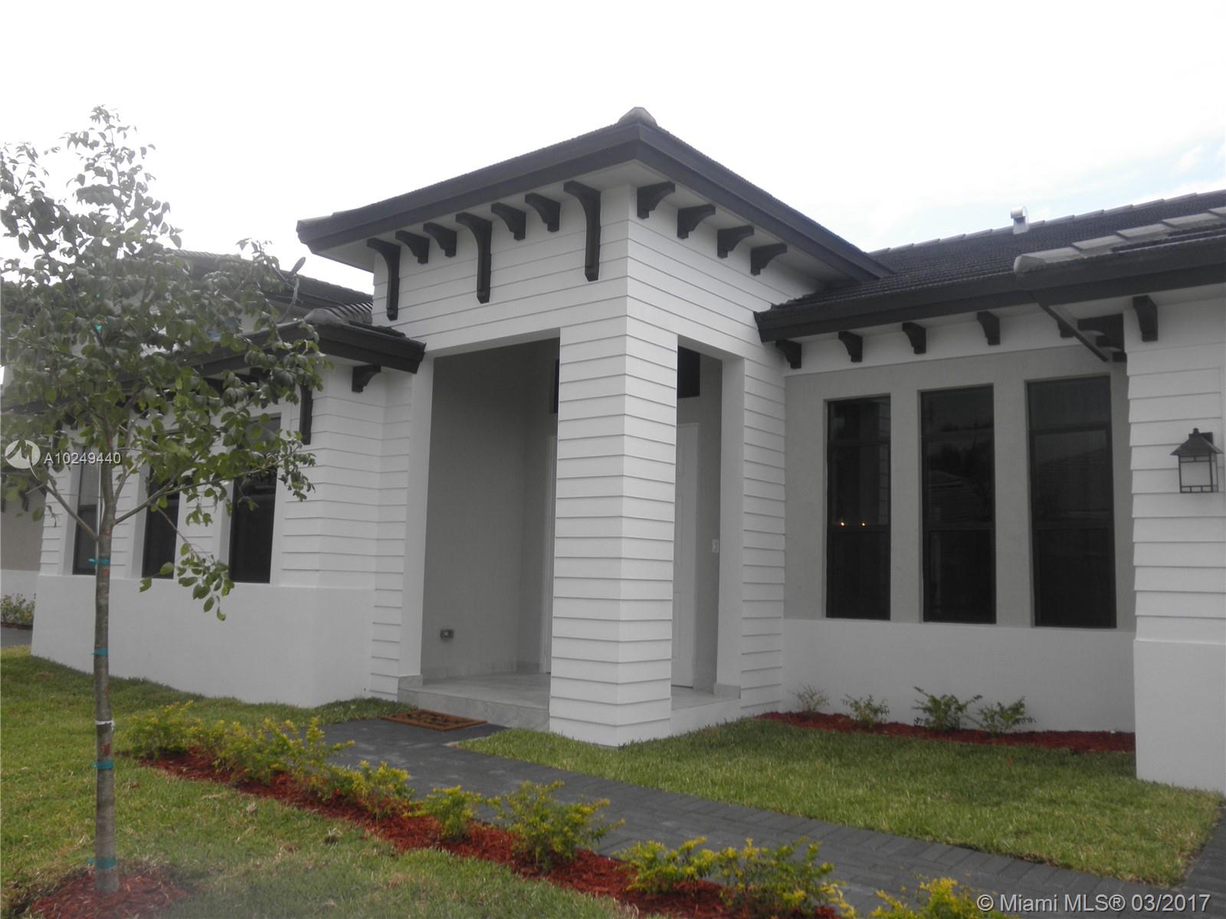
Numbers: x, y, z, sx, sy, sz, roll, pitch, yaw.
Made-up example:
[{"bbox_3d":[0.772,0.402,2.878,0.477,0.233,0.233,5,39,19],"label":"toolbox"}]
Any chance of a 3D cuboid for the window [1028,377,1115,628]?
[{"bbox_3d":[3.684,0.344,7.944,0.614,1.986,0.100,-4,-8,38],"label":"window"}]

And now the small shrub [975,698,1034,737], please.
[{"bbox_3d":[3.074,2.033,7.778,0.420,0.281,0.336,-1,-7,21],"label":"small shrub"}]

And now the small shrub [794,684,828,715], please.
[{"bbox_3d":[1.742,2.108,8.715,0.300,0.270,0.300,2,-7,0],"label":"small shrub"}]

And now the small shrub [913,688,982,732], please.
[{"bbox_3d":[2.696,2.028,8.016,0.514,0.326,0.411,-1,-7,18],"label":"small shrub"}]

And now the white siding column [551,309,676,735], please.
[{"bbox_3d":[0.014,0.553,7.813,0.670,3.180,0.670,-4,-9,38],"label":"white siding column"}]

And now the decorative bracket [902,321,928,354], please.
[{"bbox_3d":[2.629,-1.048,8.636,0.098,0.231,0.285,-4,-8,38],"label":"decorative bracket"}]

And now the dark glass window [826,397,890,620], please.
[{"bbox_3d":[2.258,0.447,9.068,0.617,2.006,0.100,-4,-8,38],"label":"dark glass window"}]

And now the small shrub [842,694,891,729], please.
[{"bbox_3d":[2.118,2.098,8.274,0.390,0.300,0.390,-4,-9,38],"label":"small shrub"}]

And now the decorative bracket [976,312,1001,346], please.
[{"bbox_3d":[3.125,-1.081,8.247,0.094,0.234,0.280,-4,-8,38],"label":"decorative bracket"}]

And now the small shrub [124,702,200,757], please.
[{"bbox_3d":[-2.940,1.766,6.471,0.480,0.360,0.480,-4,-9,38],"label":"small shrub"}]

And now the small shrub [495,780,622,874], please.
[{"bbox_3d":[-0.258,1.718,4.676,0.586,0.375,0.516,2,-7,-3],"label":"small shrub"}]

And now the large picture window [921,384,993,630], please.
[{"bbox_3d":[2.947,0.387,8.394,0.629,1.983,0.111,-4,-9,38],"label":"large picture window"}]

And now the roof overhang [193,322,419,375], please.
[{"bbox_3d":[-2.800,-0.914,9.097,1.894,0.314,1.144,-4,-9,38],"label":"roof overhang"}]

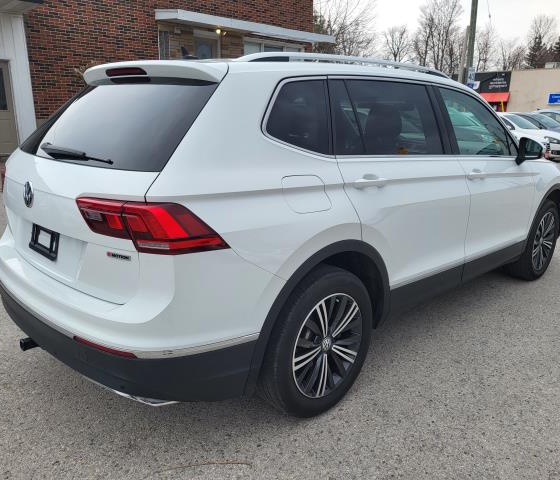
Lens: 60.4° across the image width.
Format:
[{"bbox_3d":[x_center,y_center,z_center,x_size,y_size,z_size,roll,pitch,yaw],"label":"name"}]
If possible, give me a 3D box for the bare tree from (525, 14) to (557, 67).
[{"bbox_3d":[26.812,-17.467,50.962,4.300,11.880,4.300,7,16,26],"label":"bare tree"}]

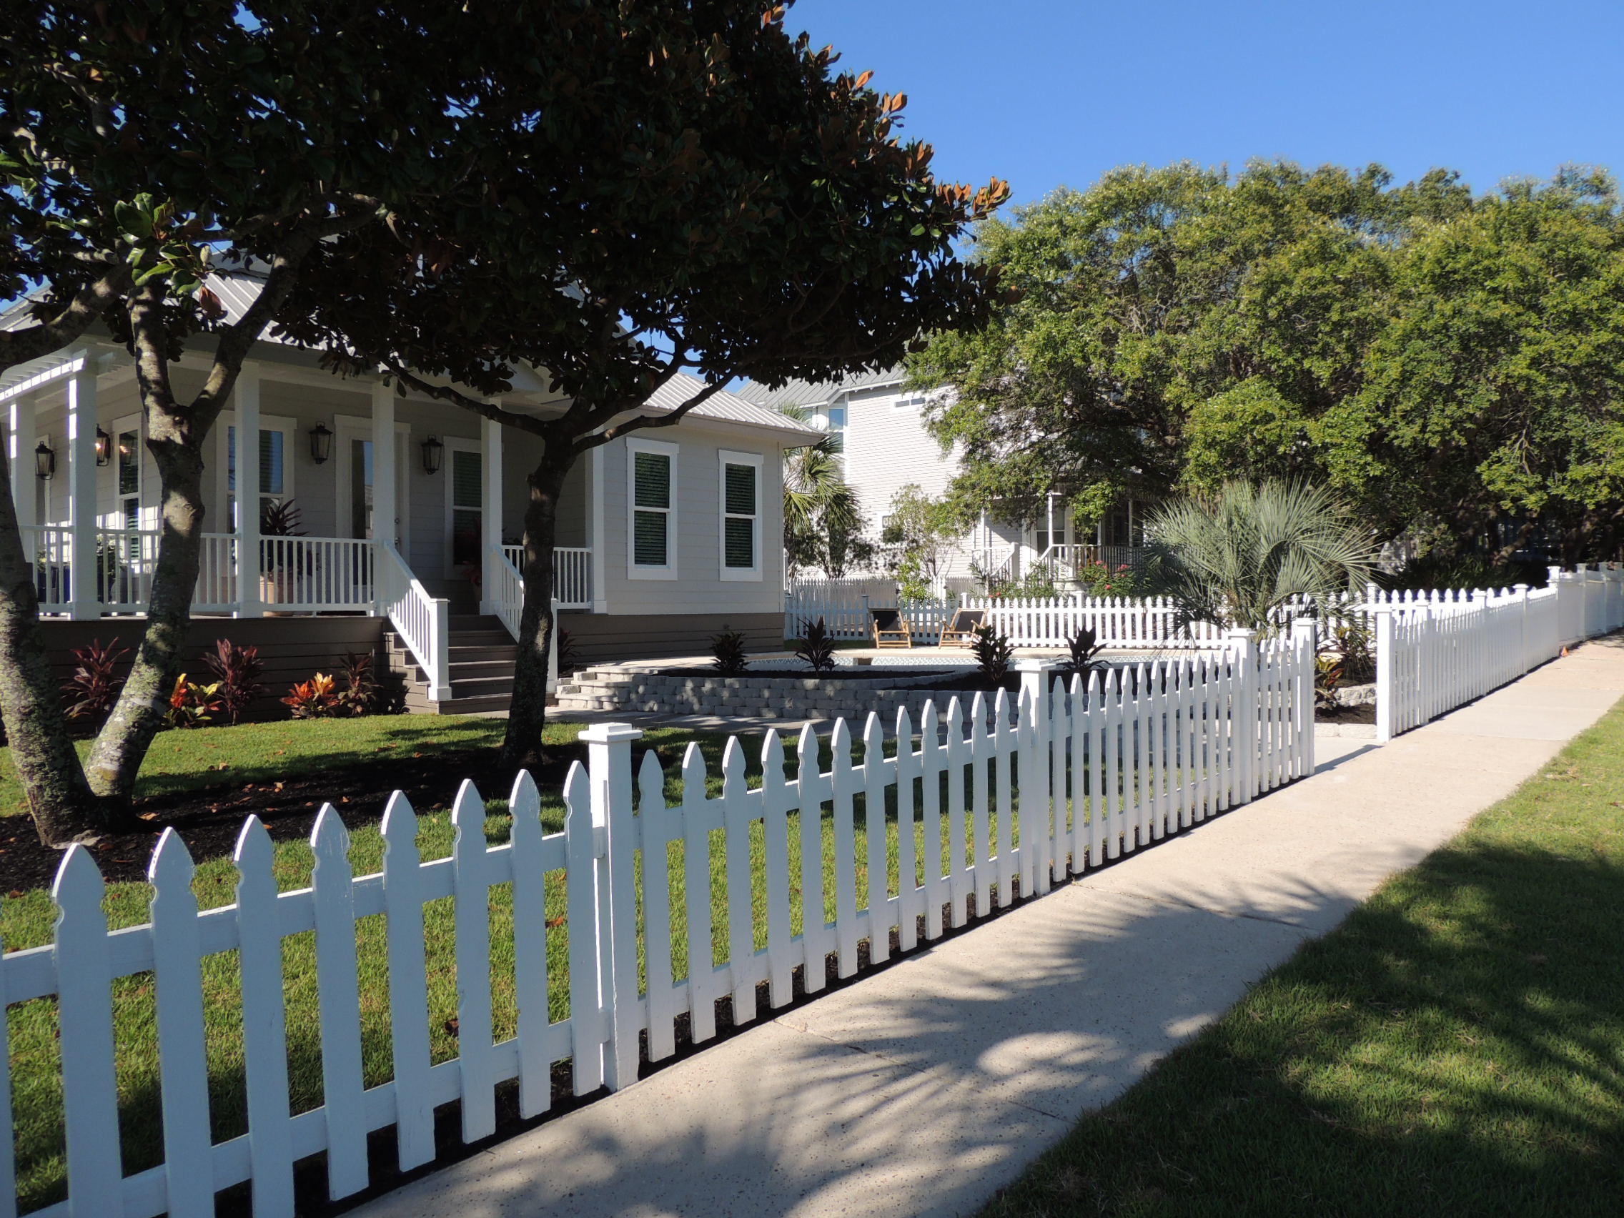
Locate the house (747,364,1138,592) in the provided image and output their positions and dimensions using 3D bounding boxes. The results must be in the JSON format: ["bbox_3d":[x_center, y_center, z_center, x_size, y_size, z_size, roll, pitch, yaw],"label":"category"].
[{"bbox_3d":[4.950,-4.850,38.500,14.200,11.000,10.000,-1,0,42],"label":"house"}]

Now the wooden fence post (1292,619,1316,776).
[{"bbox_3d":[3.450,0.620,7.870,0.120,1.100,0.120,-1,0,42],"label":"wooden fence post"}]

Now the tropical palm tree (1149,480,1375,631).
[{"bbox_3d":[4.970,-0.360,12.500,2.550,2.100,2.500,-1,0,22],"label":"tropical palm tree"}]

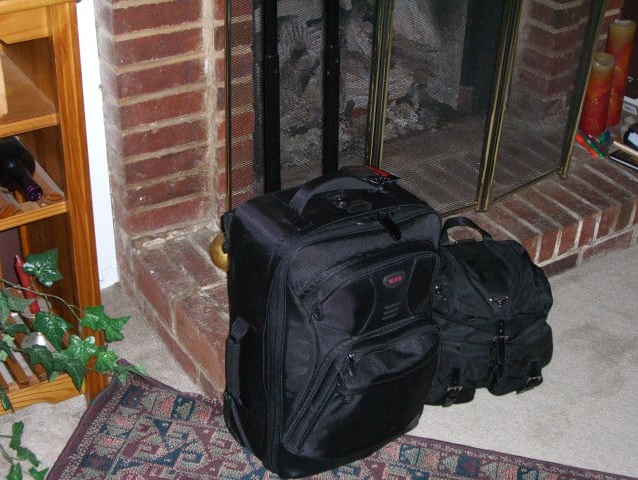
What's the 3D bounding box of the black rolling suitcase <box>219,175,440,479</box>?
[{"bbox_3d":[0.015,0.173,2.102,0.353,0.537,0.238,-14,38,-23],"label":"black rolling suitcase"}]

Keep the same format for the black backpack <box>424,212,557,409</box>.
[{"bbox_3d":[0.334,0.158,2.146,0.270,0.310,0.170,-6,32,-13],"label":"black backpack"}]

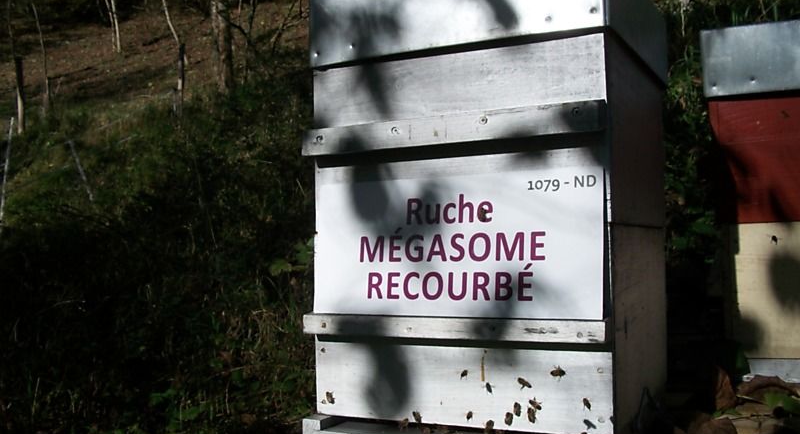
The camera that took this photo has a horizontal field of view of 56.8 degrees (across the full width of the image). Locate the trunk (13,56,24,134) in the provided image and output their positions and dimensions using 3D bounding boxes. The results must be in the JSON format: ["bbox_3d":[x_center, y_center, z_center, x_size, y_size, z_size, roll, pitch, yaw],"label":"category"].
[{"bbox_3d":[-5.155,-1.657,10.000,0.110,1.060,0.110,-3,1,-27],"label":"trunk"}]

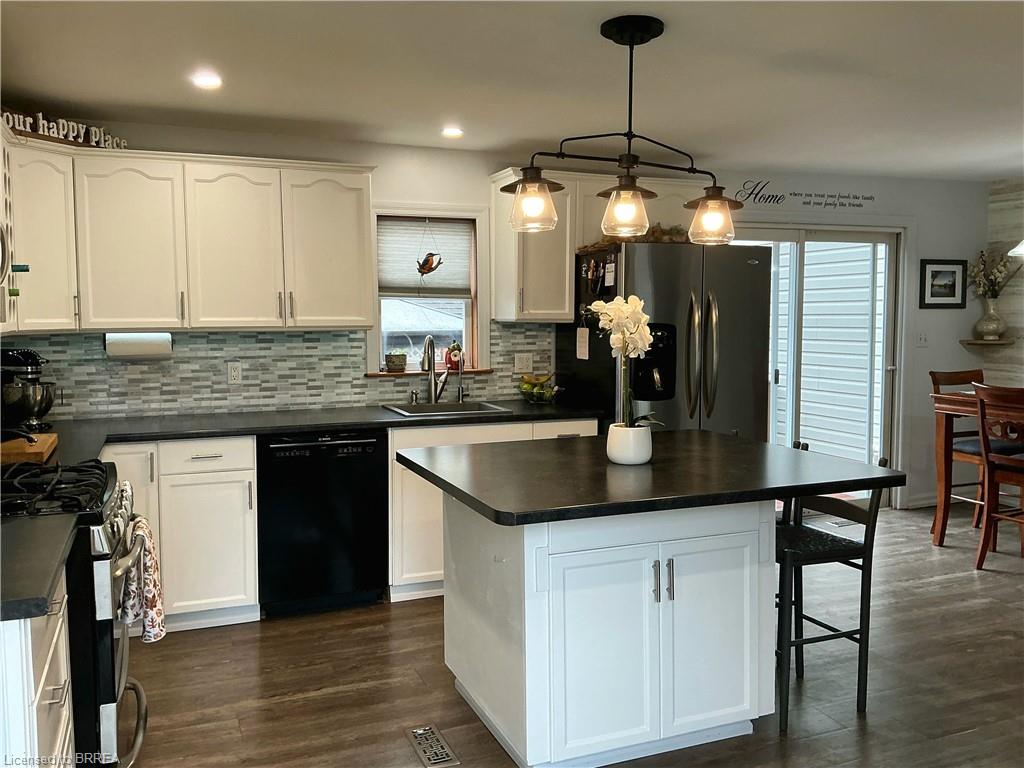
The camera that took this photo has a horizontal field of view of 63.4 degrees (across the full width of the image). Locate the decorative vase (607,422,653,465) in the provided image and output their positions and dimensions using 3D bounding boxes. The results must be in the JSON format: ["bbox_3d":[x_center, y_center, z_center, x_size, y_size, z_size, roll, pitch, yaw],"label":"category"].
[{"bbox_3d":[0.403,0.205,2.836,0.154,0.126,0.154,0,5,0],"label":"decorative vase"}]

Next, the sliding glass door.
[{"bbox_3d":[1.939,-0.069,5.634,1.717,2.010,0.121,-2,5,-21],"label":"sliding glass door"}]

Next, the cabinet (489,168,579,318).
[{"bbox_3d":[0.122,-0.753,4.637,0.375,0.810,0.350,-2,5,-22],"label":"cabinet"}]

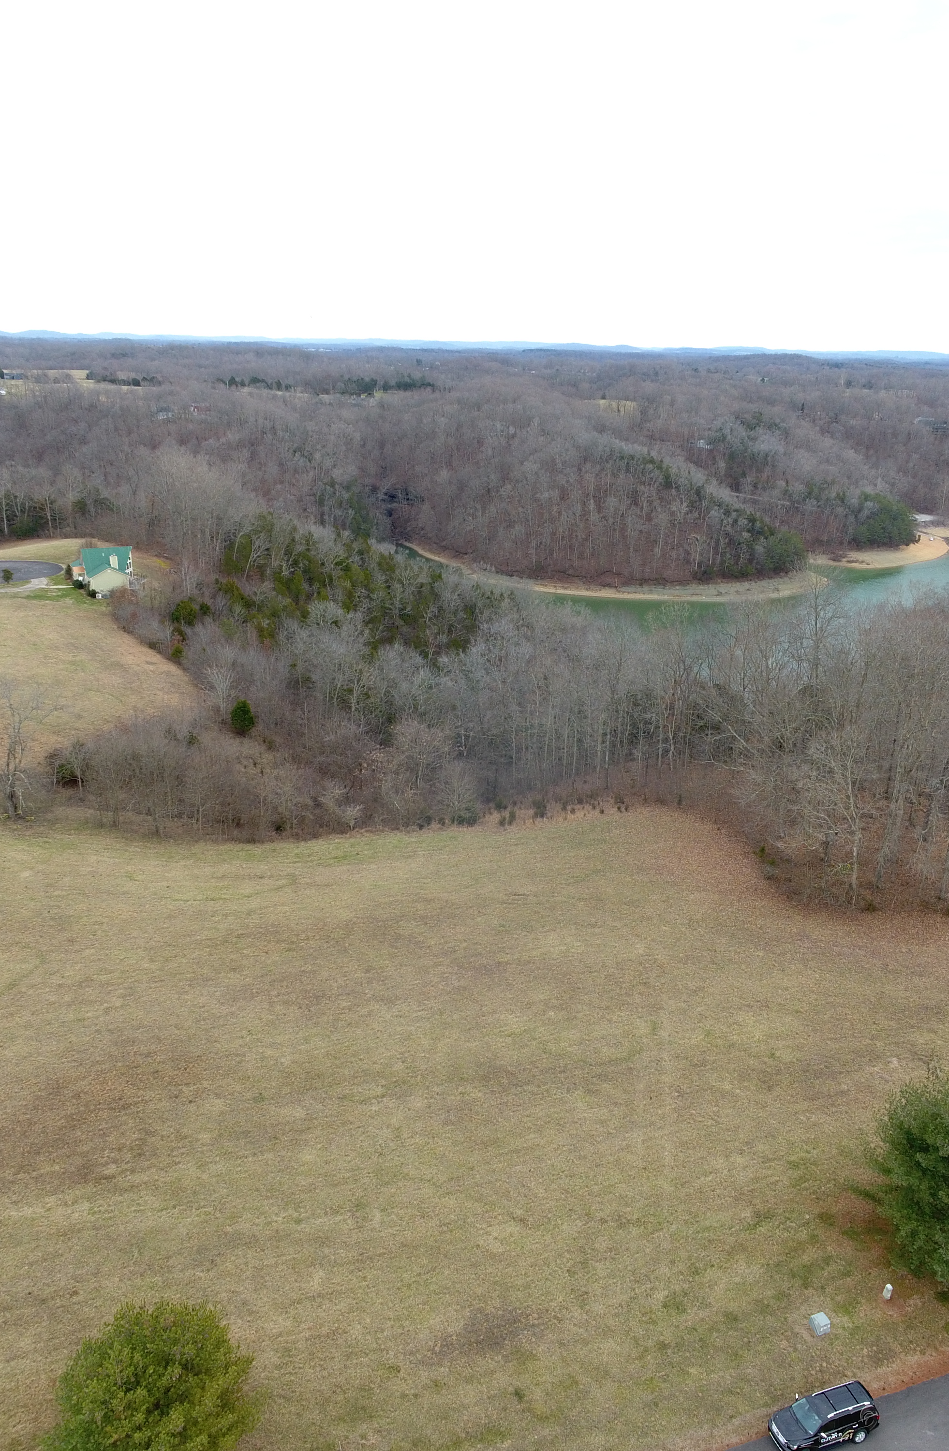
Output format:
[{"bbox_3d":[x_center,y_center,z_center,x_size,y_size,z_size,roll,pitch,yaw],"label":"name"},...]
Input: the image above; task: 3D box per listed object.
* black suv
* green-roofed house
[{"bbox_3d":[15.869,31.665,50.942,4.950,1.800,1.970,-5,20,-18],"label":"black suv"},{"bbox_3d":[-74.170,-30.934,221.763,11.500,8.800,10.000,-8,21,-25],"label":"green-roofed house"}]

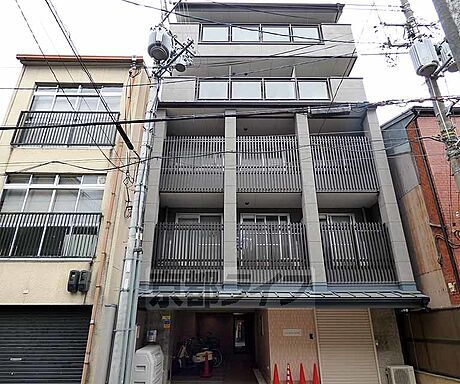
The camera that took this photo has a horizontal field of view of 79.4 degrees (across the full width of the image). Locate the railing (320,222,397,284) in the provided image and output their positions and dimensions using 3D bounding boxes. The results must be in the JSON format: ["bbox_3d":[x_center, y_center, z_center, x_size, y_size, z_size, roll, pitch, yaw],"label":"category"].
[{"bbox_3d":[3.678,1.740,8.033,1.984,1.737,0.080,0,-22,0],"label":"railing"}]

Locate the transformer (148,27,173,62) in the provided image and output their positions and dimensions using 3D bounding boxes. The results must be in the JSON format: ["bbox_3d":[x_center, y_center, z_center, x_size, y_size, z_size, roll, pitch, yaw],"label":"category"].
[{"bbox_3d":[-2.158,-4.694,8.691,0.650,0.800,0.670,7,-23,-17],"label":"transformer"}]

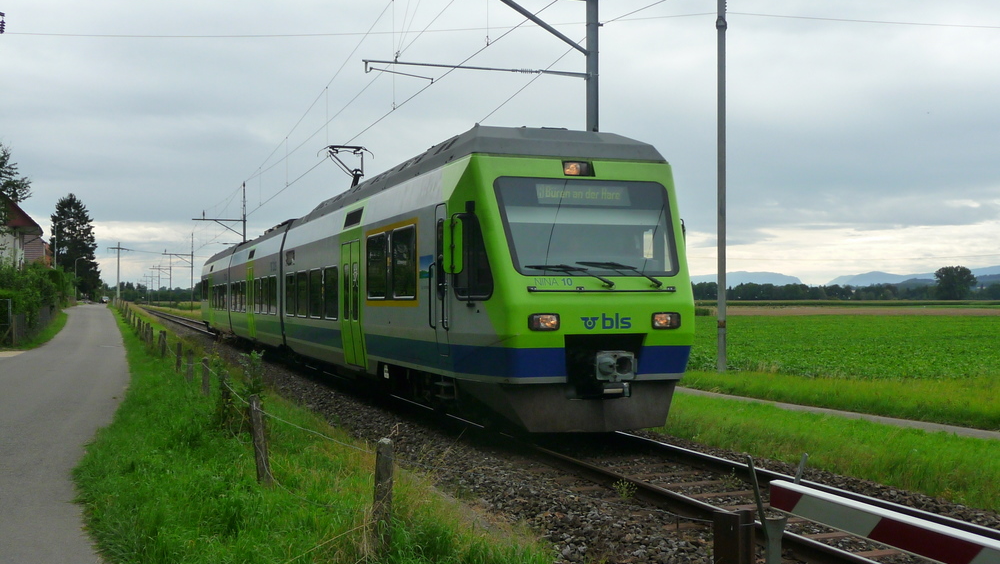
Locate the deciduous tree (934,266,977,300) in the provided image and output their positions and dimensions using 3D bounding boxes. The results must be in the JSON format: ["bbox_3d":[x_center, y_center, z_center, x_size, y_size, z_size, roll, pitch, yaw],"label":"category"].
[{"bbox_3d":[208.927,1.605,530.000,19.500,18.000,19.500,0,-1,22],"label":"deciduous tree"}]

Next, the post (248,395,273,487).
[{"bbox_3d":[-2.487,1.656,12.000,0.115,0.950,0.115,-5,-1,-18],"label":"post"}]

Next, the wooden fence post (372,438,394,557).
[{"bbox_3d":[-0.835,1.559,8.300,0.120,0.880,0.120,1,-1,-18],"label":"wooden fence post"}]

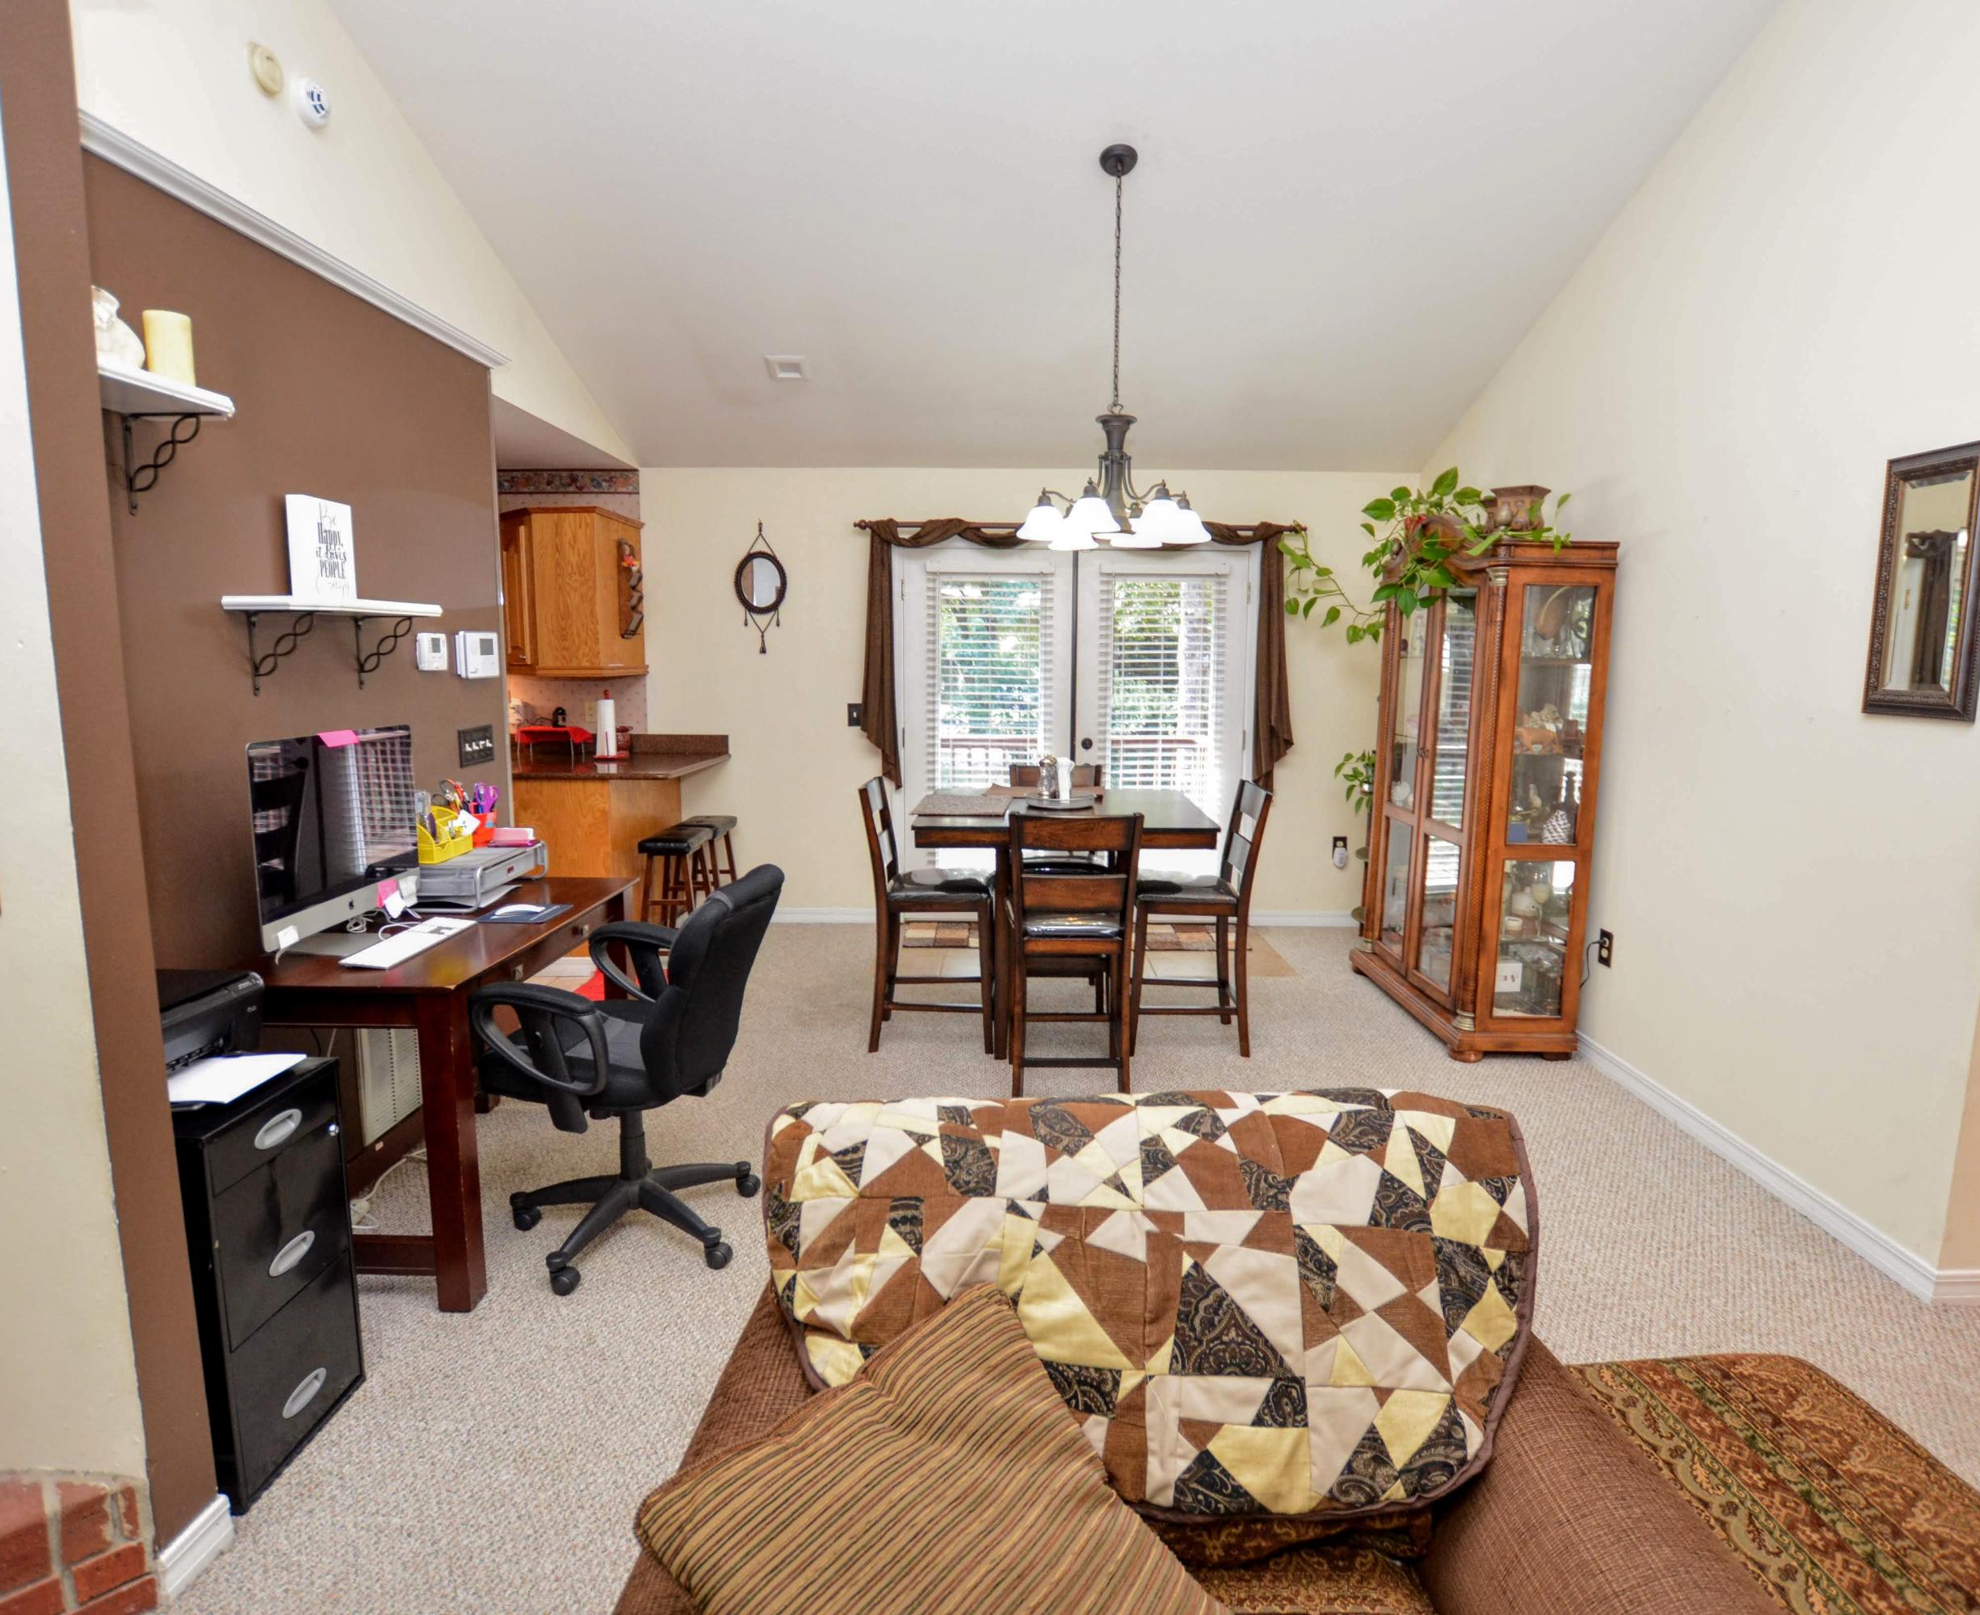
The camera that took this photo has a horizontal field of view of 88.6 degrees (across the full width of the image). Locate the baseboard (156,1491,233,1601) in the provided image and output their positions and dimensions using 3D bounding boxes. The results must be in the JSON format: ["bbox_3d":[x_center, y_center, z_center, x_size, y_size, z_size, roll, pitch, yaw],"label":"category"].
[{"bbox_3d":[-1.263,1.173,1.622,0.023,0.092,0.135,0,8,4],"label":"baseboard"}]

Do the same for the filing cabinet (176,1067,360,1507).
[{"bbox_3d":[-1.501,0.851,1.871,0.450,0.684,0.340,1,8,2],"label":"filing cabinet"}]

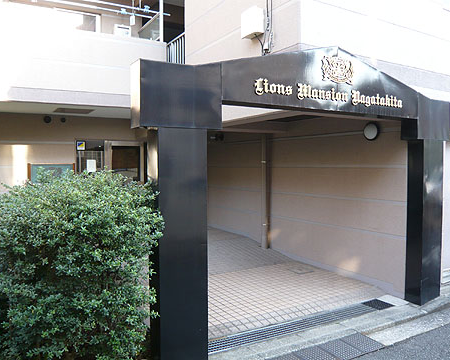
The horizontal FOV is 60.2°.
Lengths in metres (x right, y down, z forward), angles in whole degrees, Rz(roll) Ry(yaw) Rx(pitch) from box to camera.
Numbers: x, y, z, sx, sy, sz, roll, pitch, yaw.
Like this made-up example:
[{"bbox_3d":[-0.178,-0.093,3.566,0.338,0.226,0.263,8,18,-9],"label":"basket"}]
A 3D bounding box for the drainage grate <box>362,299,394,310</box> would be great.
[{"bbox_3d":[1.969,1.619,4.993,0.278,0.030,0.268,-2,3,-30],"label":"drainage grate"}]

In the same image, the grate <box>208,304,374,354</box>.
[{"bbox_3d":[0.784,1.660,4.371,2.379,0.040,0.255,-2,3,-28],"label":"grate"}]

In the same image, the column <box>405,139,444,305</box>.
[{"bbox_3d":[2.626,0.538,5.113,0.429,2.110,0.221,-2,3,-32],"label":"column"}]

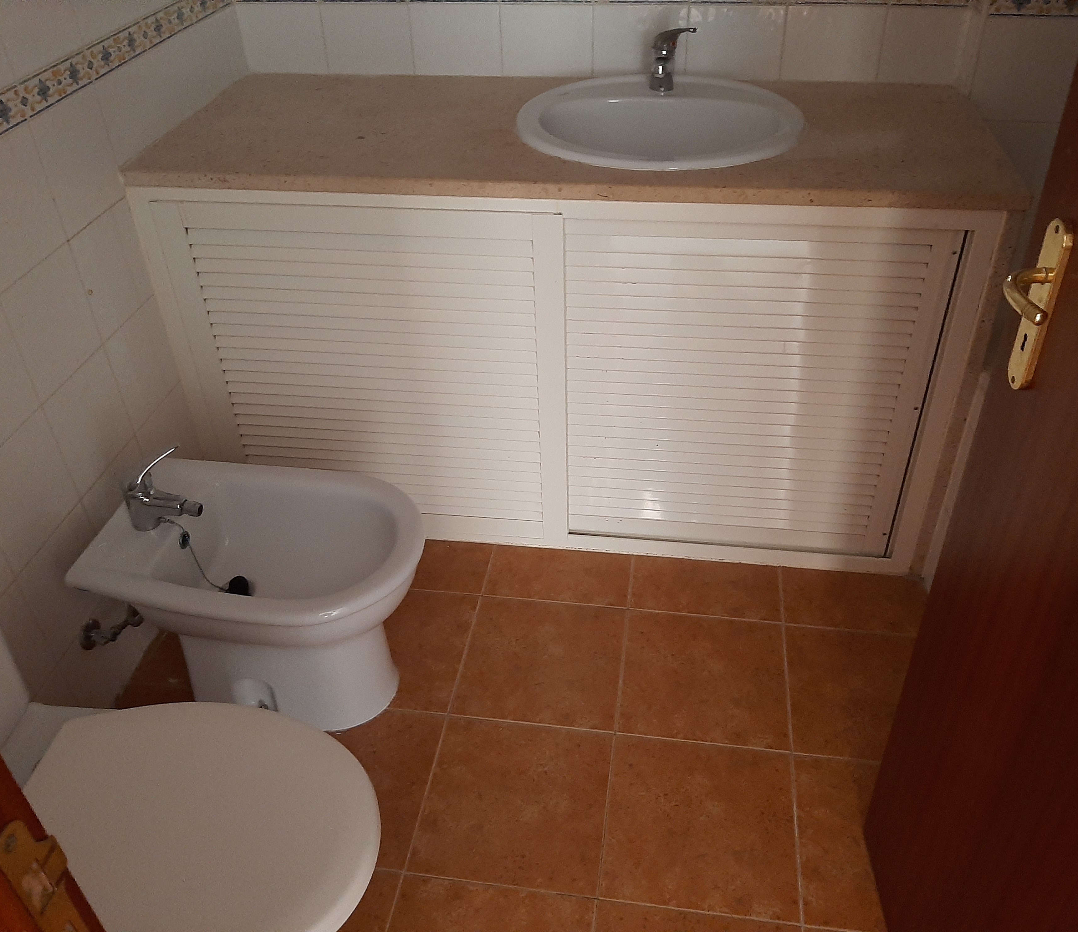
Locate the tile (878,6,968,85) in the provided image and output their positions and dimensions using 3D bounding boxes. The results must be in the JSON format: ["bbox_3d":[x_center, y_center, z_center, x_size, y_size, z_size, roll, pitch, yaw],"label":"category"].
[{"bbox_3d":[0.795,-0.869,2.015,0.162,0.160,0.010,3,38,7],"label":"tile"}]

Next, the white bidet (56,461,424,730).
[{"bbox_3d":[-0.475,0.259,1.782,0.570,0.385,0.372,4,38,8],"label":"white bidet"}]

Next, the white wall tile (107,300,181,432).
[{"bbox_3d":[-0.772,-0.203,1.894,0.010,0.200,0.200,4,38,8],"label":"white wall tile"}]

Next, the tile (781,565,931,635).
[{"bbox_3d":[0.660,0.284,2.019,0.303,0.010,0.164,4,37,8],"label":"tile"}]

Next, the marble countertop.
[{"bbox_3d":[0.058,-0.659,1.903,1.569,0.029,0.624,4,38,8],"label":"marble countertop"}]

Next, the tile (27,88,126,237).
[{"bbox_3d":[-0.789,-0.522,1.663,0.010,0.198,0.198,4,37,8],"label":"tile"}]

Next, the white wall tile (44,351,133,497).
[{"bbox_3d":[-0.803,-0.080,1.735,0.010,0.200,0.200,4,38,8],"label":"white wall tile"}]

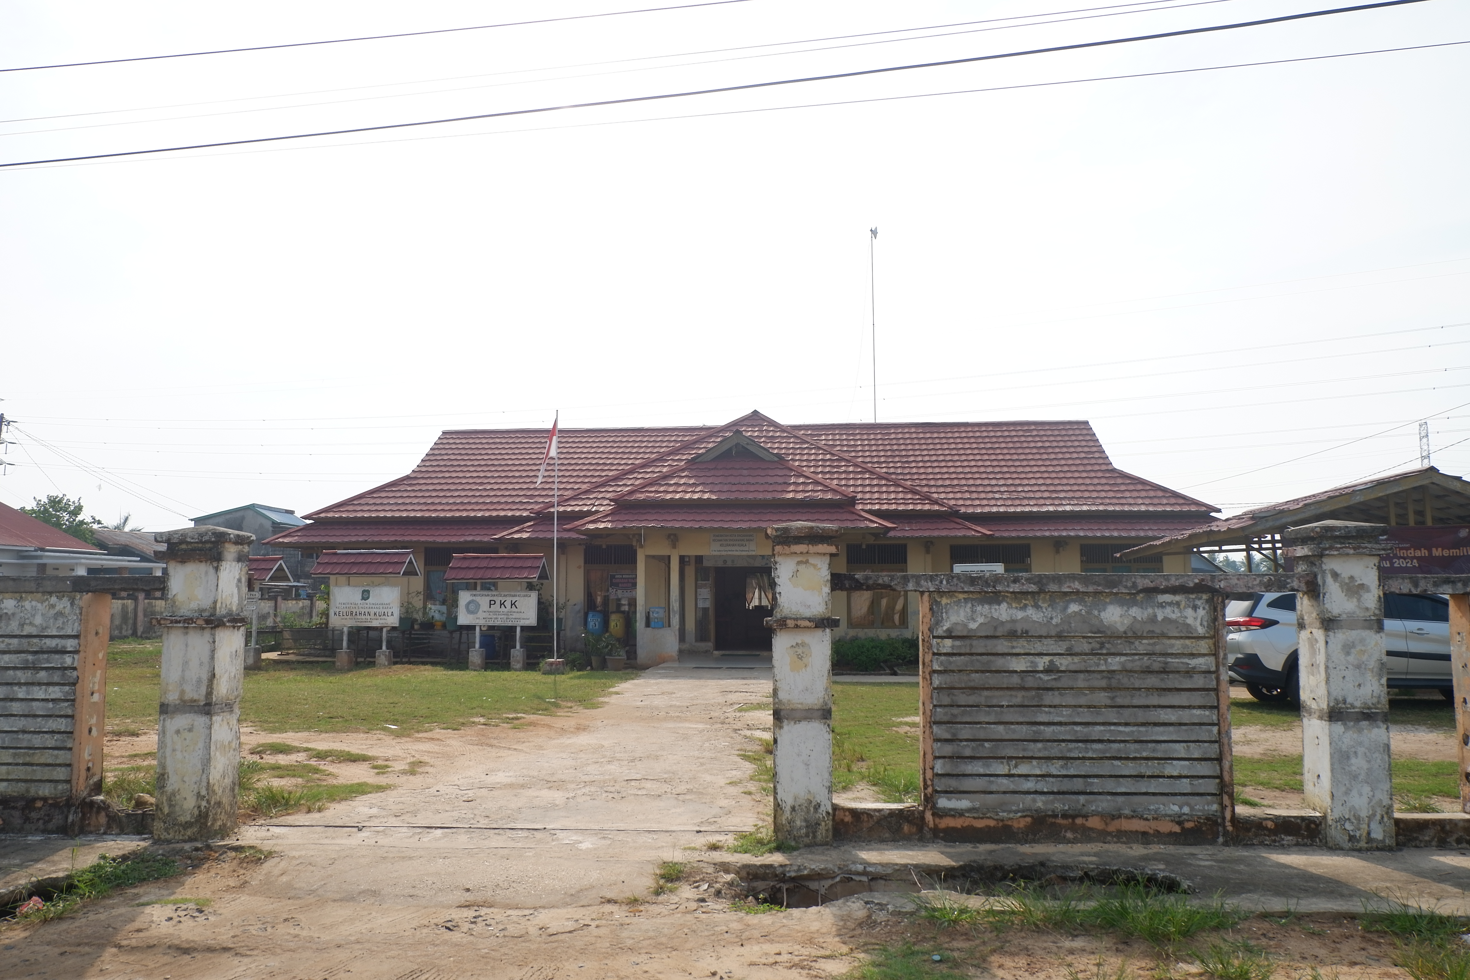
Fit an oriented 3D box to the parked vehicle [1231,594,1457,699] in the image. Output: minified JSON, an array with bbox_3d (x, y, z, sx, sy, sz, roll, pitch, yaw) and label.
[{"bbox_3d":[8.800,2.000,13.100,4.430,1.700,1.740,-1,-5,3],"label":"parked vehicle"}]

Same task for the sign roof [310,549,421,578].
[{"bbox_3d":[-7.600,1.515,20.300,1.880,0.540,1.080,0,-5,3],"label":"sign roof"}]

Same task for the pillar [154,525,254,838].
[{"bbox_3d":[-3.506,1.239,6.463,0.430,1.994,0.430,0,-5,0],"label":"pillar"}]

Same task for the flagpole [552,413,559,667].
[{"bbox_3d":[-3.607,0.943,19.812,0.060,5.073,0.060,0,-5,0],"label":"flagpole"}]

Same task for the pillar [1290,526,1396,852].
[{"bbox_3d":[3.892,1.215,6.314,0.440,2.033,0.420,0,-5,0],"label":"pillar"}]

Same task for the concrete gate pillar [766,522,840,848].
[{"bbox_3d":[0.420,1.223,6.344,0.450,2.024,0.430,0,-5,0],"label":"concrete gate pillar"}]

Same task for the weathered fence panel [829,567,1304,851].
[{"bbox_3d":[2.152,1.378,6.290,3.090,1.688,0.170,0,-5,0],"label":"weathered fence panel"}]

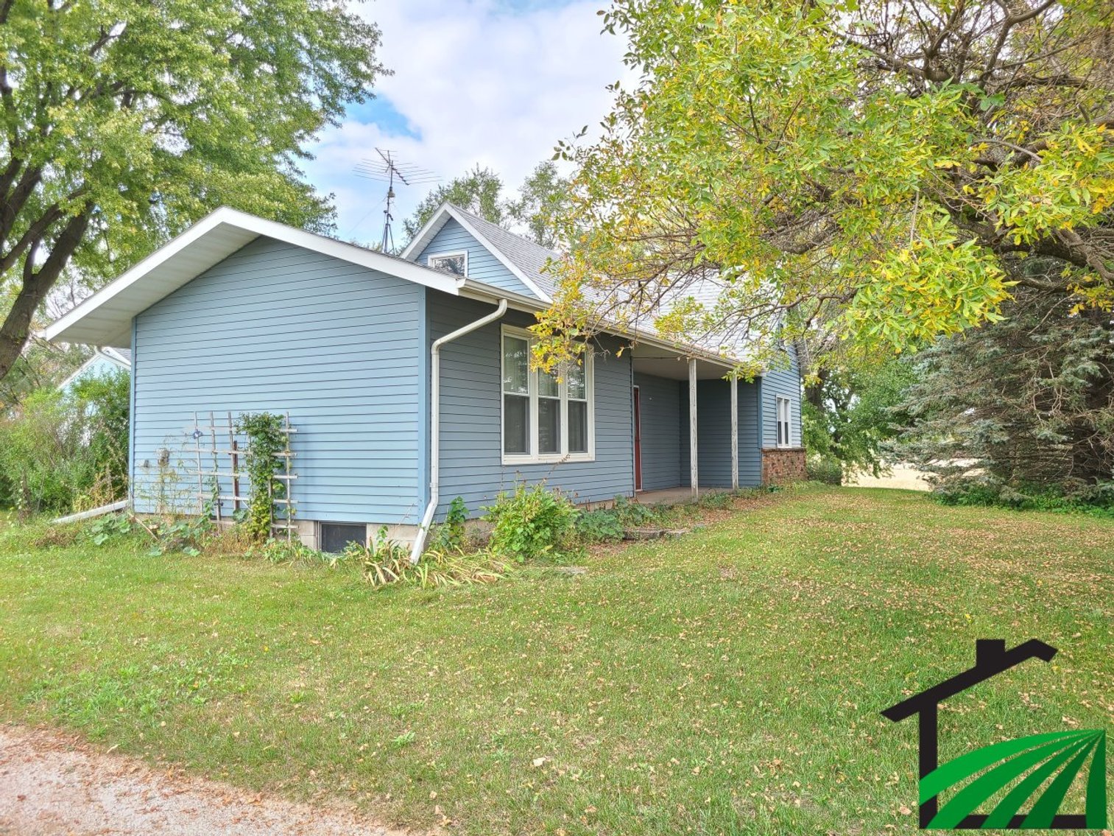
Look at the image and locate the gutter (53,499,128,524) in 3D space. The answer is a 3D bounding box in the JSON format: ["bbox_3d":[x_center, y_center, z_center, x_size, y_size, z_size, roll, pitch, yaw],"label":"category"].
[{"bbox_3d":[-6.662,1.373,11.971,1.893,0.090,0.090,-13,-8,27],"label":"gutter"}]

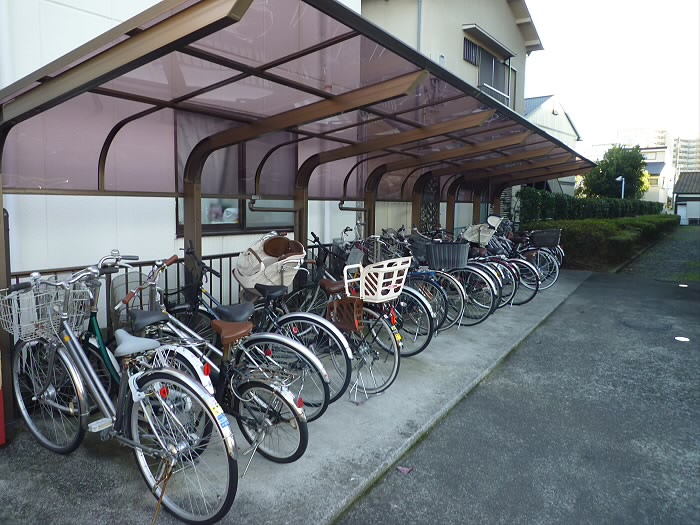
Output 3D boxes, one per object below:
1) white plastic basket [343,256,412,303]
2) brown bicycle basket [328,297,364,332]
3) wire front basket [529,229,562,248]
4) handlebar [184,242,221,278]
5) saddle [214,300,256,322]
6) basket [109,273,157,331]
[{"bbox_3d":[0.202,0.114,3.538,0.310,0.270,0.410,5,8,31],"label":"white plastic basket"},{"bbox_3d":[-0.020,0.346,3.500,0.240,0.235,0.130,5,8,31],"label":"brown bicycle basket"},{"bbox_3d":[3.237,-0.396,8.348,0.400,0.260,0.310,6,9,37],"label":"wire front basket"},{"bbox_3d":[-1.021,-0.030,3.524,0.140,0.100,0.550,-2,30,-40],"label":"handlebar"},{"bbox_3d":[-0.736,0.303,3.195,0.265,0.115,0.190,3,14,23],"label":"saddle"},{"bbox_3d":[-1.250,0.222,2.930,0.250,0.255,0.330,0,7,-10],"label":"basket"}]

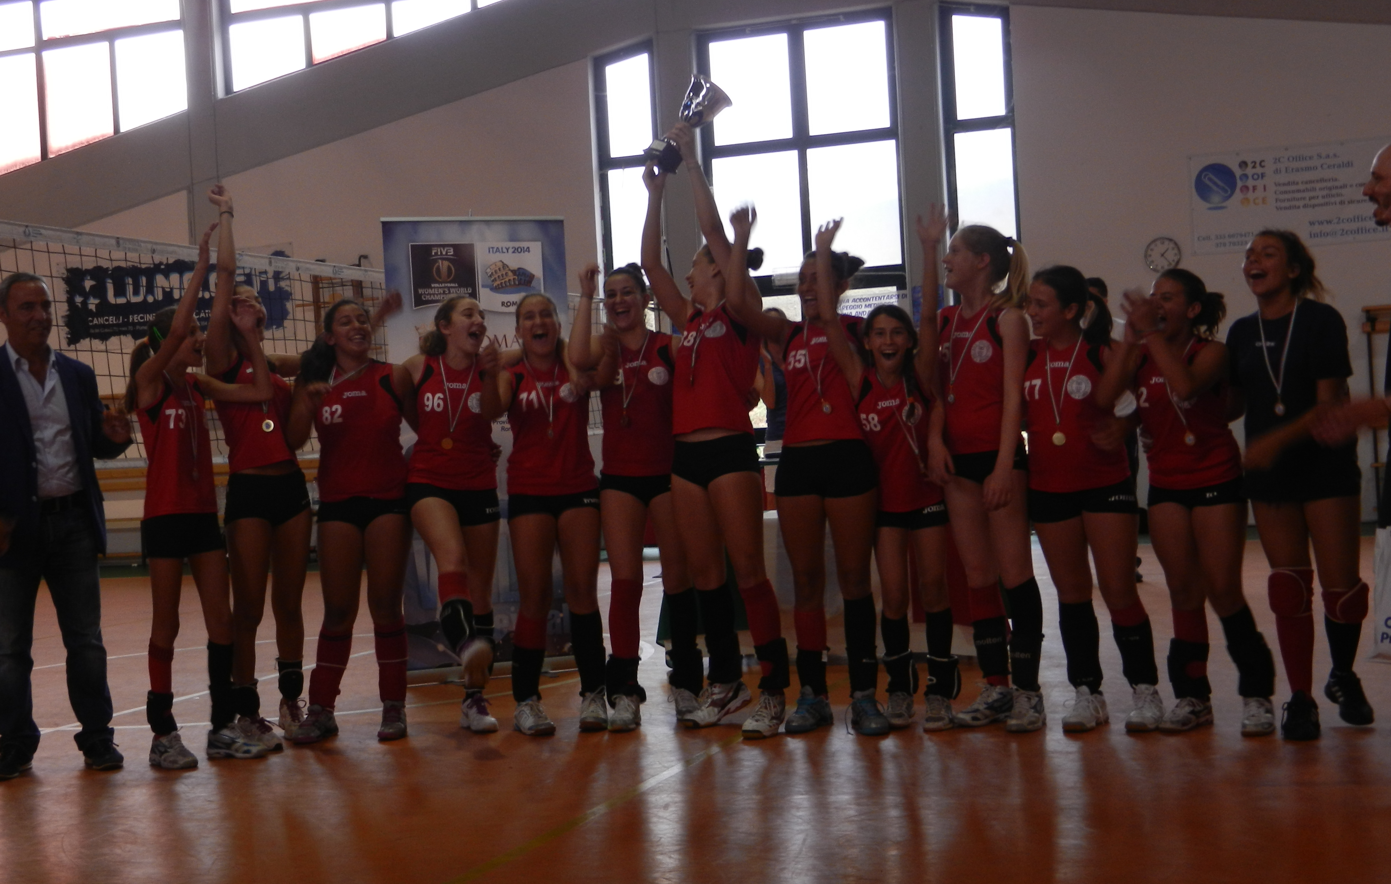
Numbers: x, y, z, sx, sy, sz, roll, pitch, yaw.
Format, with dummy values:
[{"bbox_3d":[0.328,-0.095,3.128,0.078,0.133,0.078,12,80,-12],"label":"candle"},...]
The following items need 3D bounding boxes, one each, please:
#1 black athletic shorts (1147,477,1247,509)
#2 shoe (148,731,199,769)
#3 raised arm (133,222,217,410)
[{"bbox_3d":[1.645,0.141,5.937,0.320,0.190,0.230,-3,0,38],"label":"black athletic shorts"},{"bbox_3d":[-1.865,1.090,6.465,0.270,0.115,0.105,-2,1,40],"label":"shoe"},{"bbox_3d":[-1.795,-0.462,6.320,0.130,0.660,0.140,23,0,0],"label":"raised arm"}]

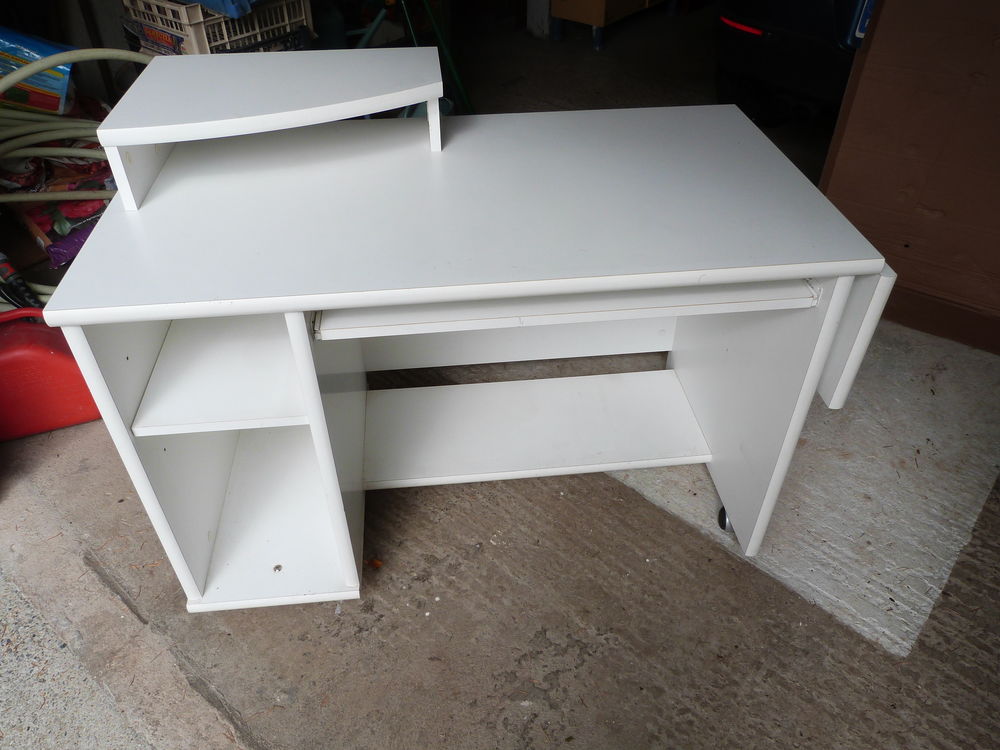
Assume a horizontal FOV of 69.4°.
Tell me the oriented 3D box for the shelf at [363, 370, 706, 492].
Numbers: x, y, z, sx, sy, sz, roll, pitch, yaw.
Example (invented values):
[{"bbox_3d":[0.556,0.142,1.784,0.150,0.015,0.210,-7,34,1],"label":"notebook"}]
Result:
[{"bbox_3d":[0.073,0.118,1.685,0.765,0.026,0.300,-4,39,-5],"label":"shelf"}]

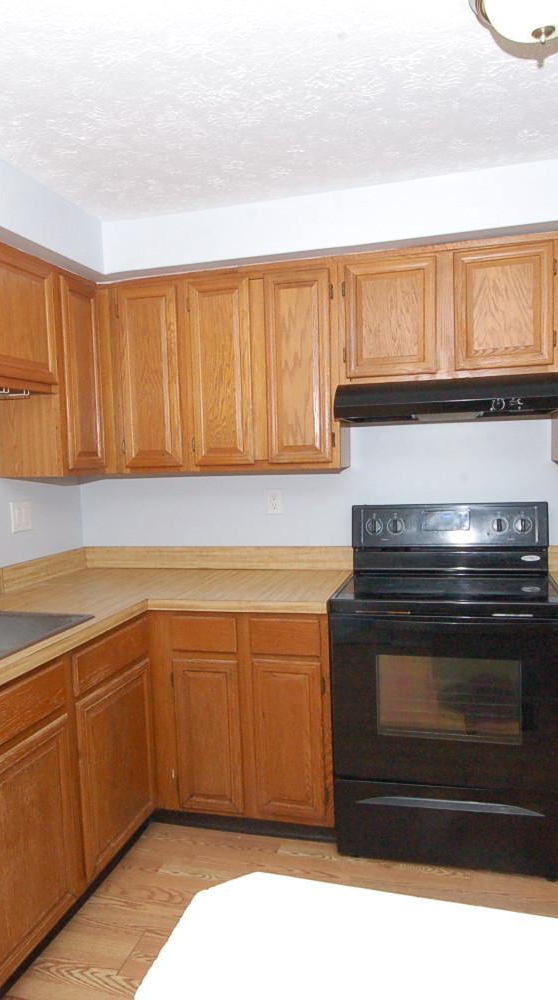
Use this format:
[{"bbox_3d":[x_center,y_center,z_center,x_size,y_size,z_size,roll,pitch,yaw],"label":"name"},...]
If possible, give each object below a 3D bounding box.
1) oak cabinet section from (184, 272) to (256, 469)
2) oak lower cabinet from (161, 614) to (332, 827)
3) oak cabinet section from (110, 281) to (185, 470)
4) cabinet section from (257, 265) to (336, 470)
[{"bbox_3d":[-0.190,-0.510,2.597,0.288,0.735,0.312,-1,5,15],"label":"oak cabinet section"},{"bbox_3d":[-0.061,0.758,2.566,0.683,0.770,0.620,-1,4,15],"label":"oak lower cabinet"},{"bbox_3d":[-0.482,-0.505,2.675,0.293,0.735,0.312,-1,5,15],"label":"oak cabinet section"},{"bbox_3d":[0.109,-0.514,2.517,0.287,0.738,0.312,-1,5,15],"label":"cabinet section"}]

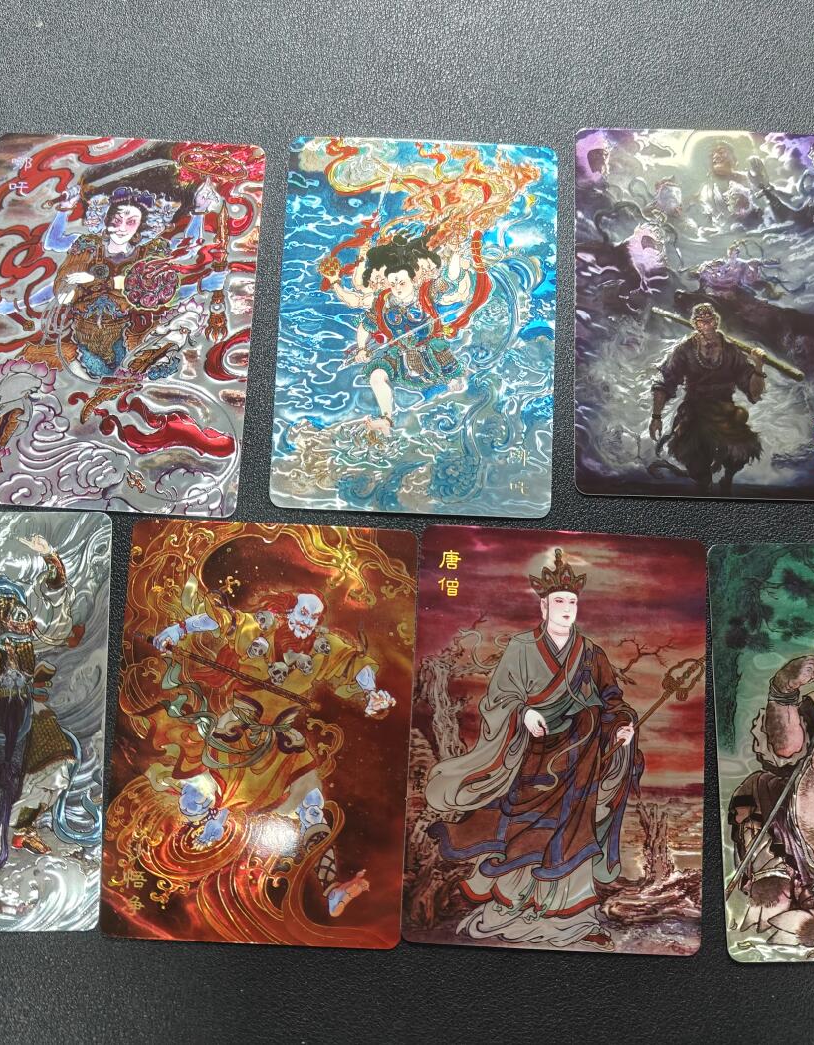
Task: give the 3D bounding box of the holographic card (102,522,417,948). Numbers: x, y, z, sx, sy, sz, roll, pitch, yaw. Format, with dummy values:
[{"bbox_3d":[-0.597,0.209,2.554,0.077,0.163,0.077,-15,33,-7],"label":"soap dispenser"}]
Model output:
[{"bbox_3d":[-0.031,0.044,0.208,0.063,0.001,0.088,3,82,-1],"label":"holographic card"}]

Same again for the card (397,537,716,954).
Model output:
[{"bbox_3d":[0.033,0.046,0.209,0.063,0.001,0.088,3,82,0],"label":"card"}]

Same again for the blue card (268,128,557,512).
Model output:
[{"bbox_3d":[0.002,-0.046,0.221,0.063,0.001,0.088,2,82,-1],"label":"blue card"}]

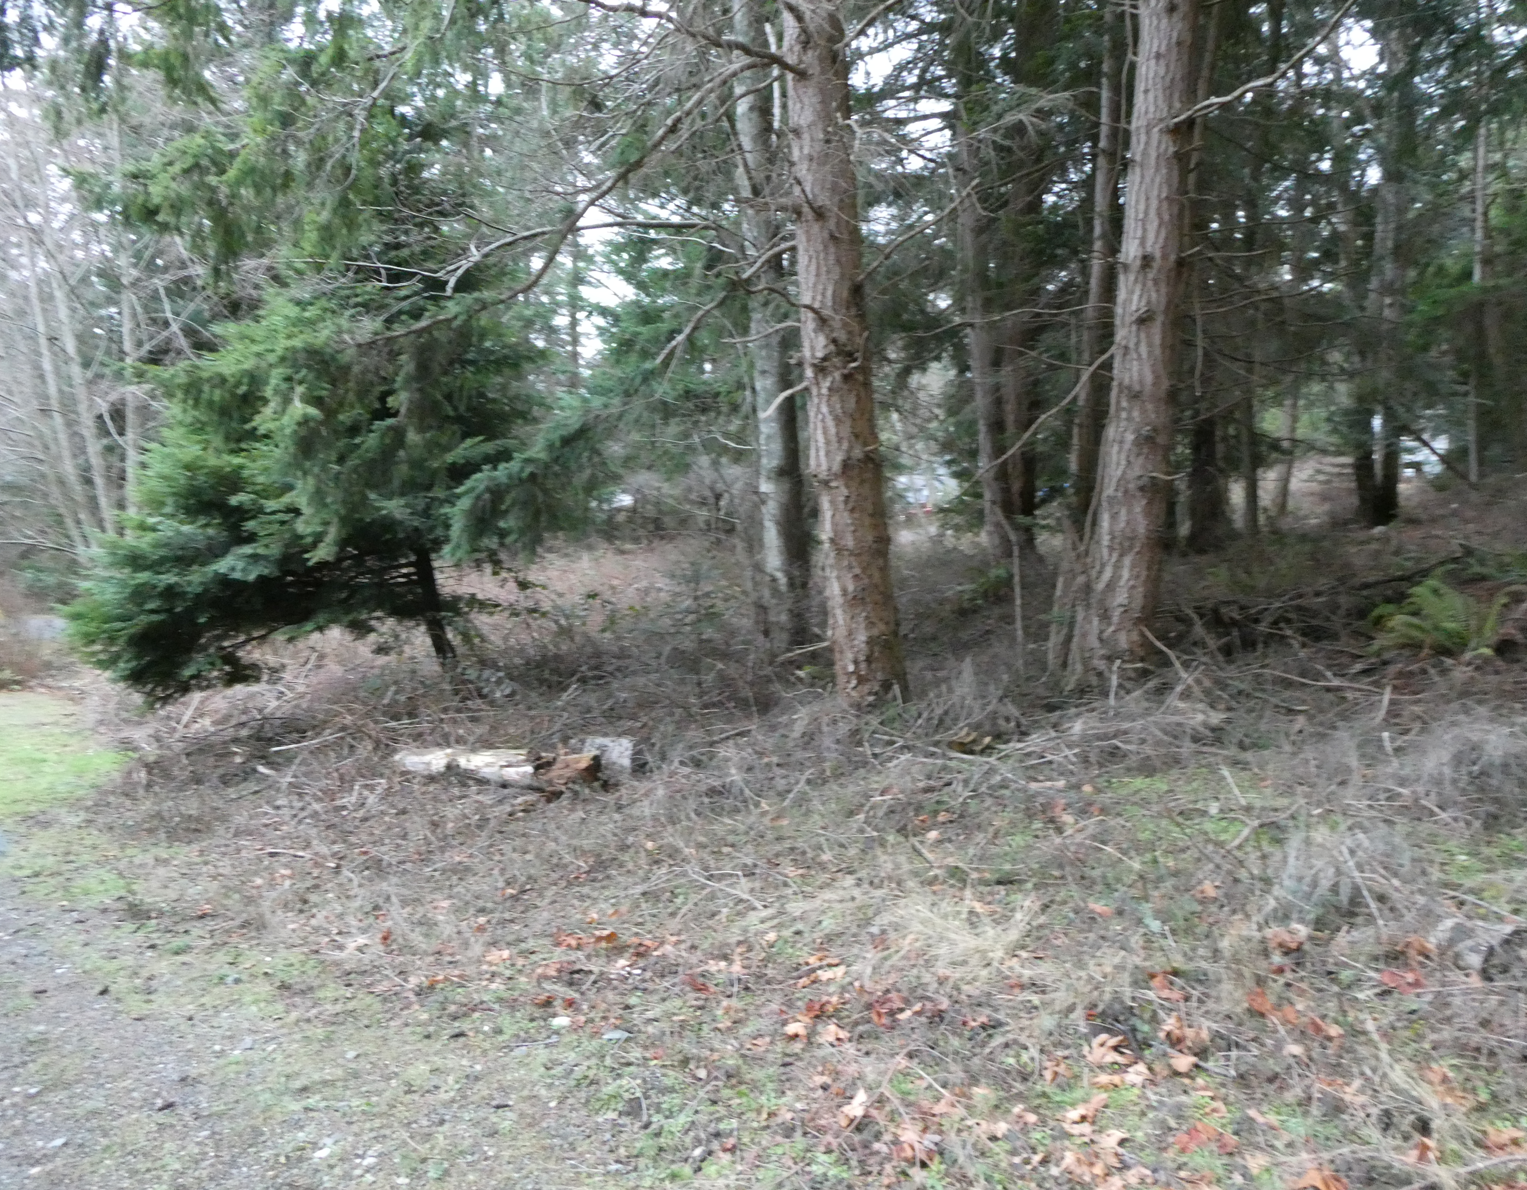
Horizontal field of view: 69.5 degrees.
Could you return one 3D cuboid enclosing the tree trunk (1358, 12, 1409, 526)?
[{"bbox_3d":[10.739,-5.515,19.027,0.750,8.660,0.500,-3,7,0],"label":"tree trunk"}]

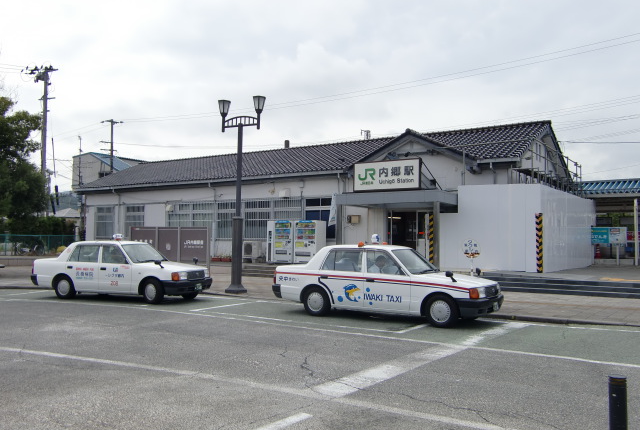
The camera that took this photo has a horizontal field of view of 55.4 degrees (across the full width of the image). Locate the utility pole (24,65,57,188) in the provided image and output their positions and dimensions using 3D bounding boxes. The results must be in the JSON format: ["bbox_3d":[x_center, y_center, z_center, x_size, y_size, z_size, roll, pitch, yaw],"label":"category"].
[{"bbox_3d":[-16.035,-2.926,35.342,1.600,11.600,0.900,-1,-3,32],"label":"utility pole"}]

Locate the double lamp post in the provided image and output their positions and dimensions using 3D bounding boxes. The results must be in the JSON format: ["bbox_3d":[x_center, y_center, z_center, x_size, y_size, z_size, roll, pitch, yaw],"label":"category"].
[{"bbox_3d":[-2.249,-0.529,17.234,1.450,5.400,0.460,-1,-3,30],"label":"double lamp post"}]

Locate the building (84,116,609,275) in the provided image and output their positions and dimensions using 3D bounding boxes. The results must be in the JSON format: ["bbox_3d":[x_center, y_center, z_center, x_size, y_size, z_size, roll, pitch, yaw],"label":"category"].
[{"bbox_3d":[-0.729,-0.664,31.522,25.600,6.050,10.900,-1,-3,32],"label":"building"}]

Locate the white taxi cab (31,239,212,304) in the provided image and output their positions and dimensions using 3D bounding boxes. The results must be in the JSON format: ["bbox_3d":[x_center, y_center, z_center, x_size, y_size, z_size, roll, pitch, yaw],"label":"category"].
[{"bbox_3d":[-5.201,1.463,16.083,4.650,1.540,1.700,-1,-2,20],"label":"white taxi cab"}]

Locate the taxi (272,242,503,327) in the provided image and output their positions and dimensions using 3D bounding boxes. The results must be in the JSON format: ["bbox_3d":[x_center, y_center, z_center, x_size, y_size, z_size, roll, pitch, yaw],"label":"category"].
[{"bbox_3d":[1.342,1.337,12.652,4.650,1.540,1.700,-1,-3,33],"label":"taxi"}]

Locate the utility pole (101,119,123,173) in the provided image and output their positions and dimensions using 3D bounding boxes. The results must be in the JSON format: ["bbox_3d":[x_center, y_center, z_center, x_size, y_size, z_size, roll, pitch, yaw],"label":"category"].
[{"bbox_3d":[-17.349,-2.255,51.128,0.600,11.500,2.000,-1,-3,32],"label":"utility pole"}]

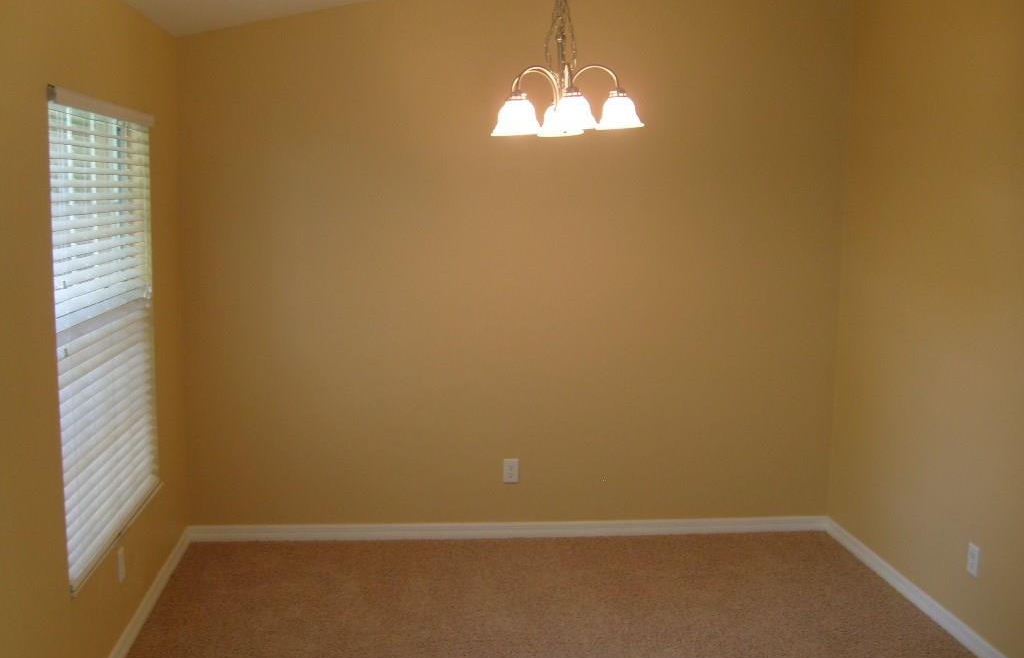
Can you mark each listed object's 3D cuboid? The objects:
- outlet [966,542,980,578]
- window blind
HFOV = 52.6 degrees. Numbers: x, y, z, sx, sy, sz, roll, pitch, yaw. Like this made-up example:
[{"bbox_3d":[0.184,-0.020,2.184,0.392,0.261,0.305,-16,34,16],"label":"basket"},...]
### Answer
[{"bbox_3d":[1.783,0.894,4.006,0.010,0.118,0.073,0,8,-6],"label":"outlet"},{"bbox_3d":[-1.415,-0.021,3.637,0.077,1.517,1.227,0,8,-6],"label":"window blind"}]

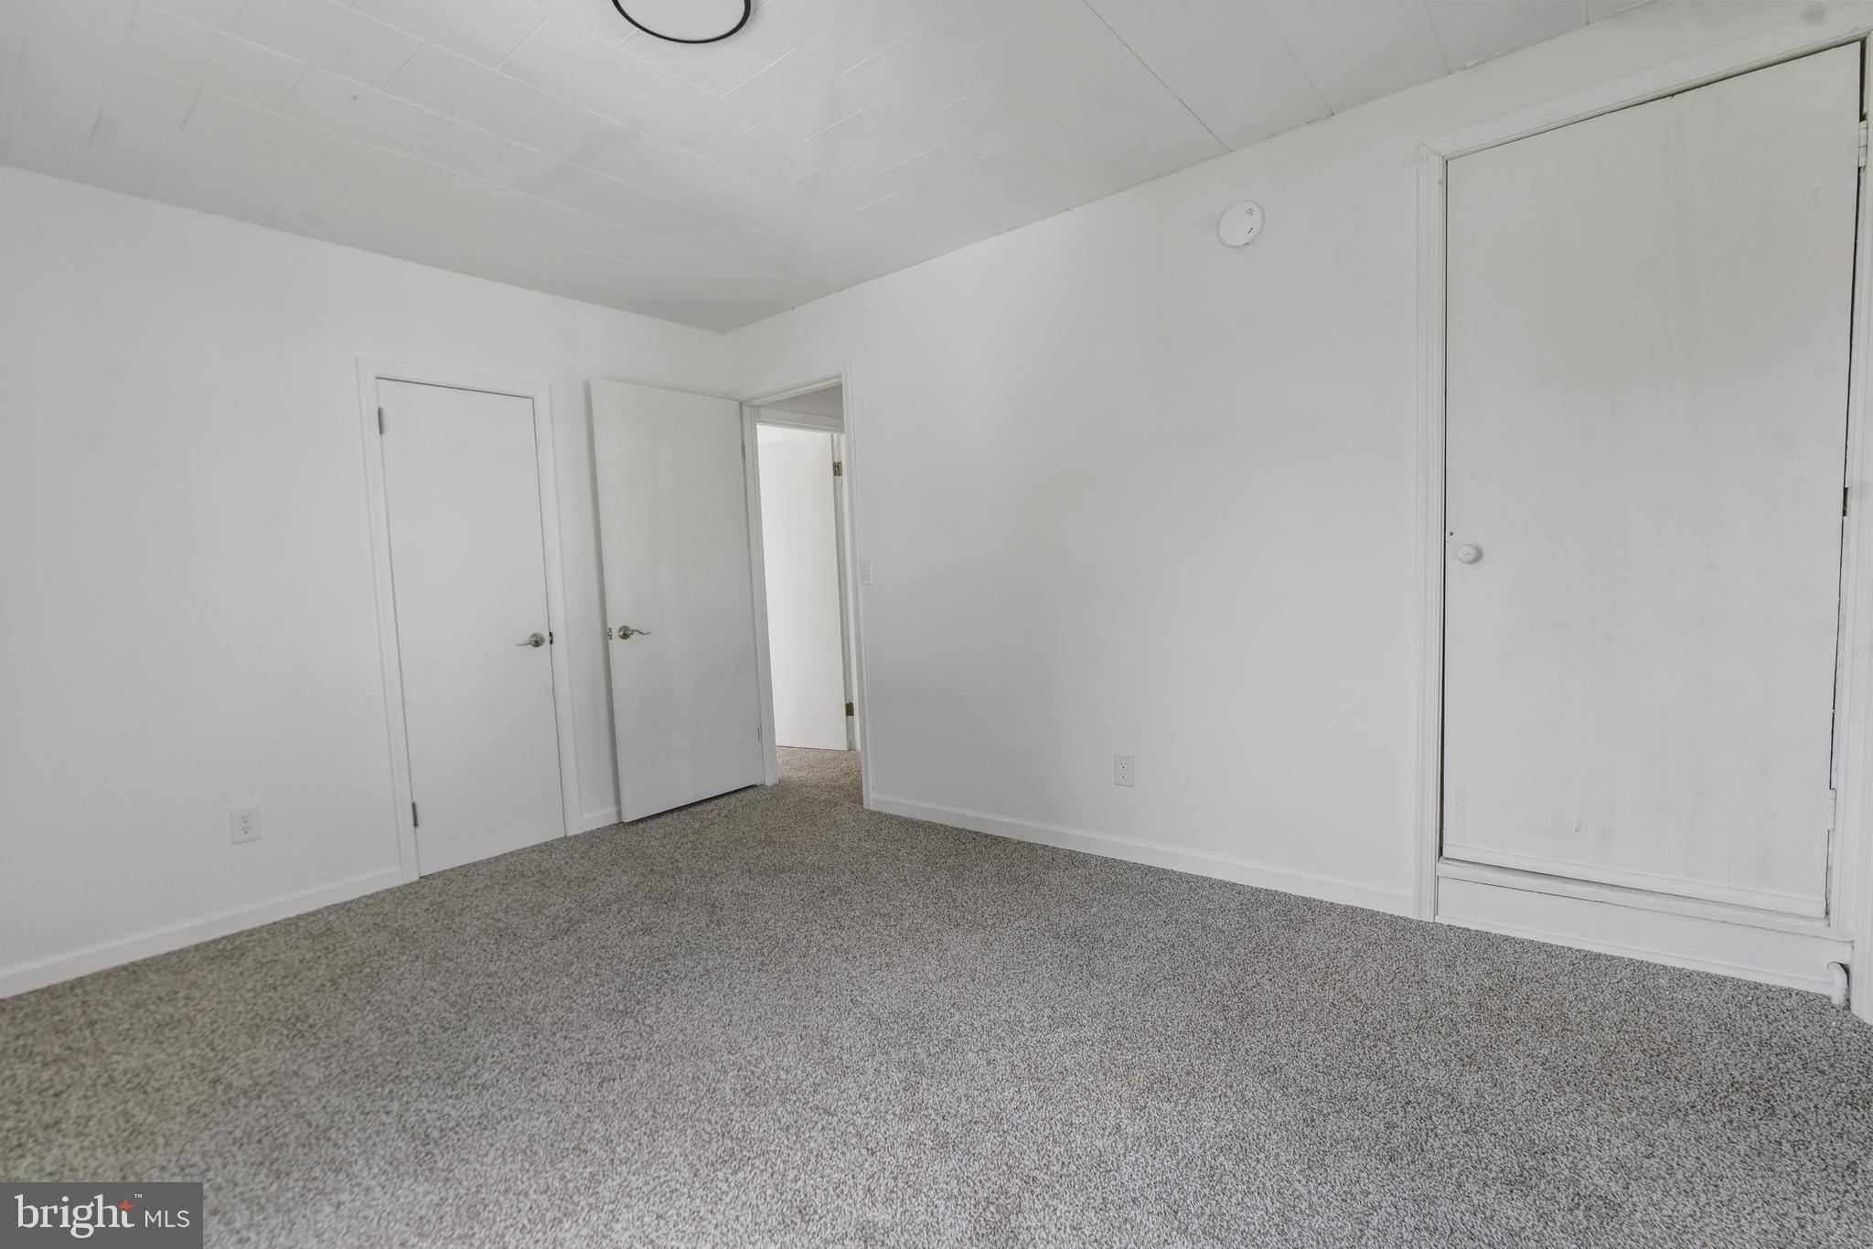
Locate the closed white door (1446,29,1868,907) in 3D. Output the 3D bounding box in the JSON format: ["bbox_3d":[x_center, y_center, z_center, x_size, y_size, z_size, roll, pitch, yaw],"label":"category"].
[{"bbox_3d":[1.850,-0.311,2.249,0.813,2.068,0.040,1,5,39],"label":"closed white door"}]

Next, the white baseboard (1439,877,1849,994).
[{"bbox_3d":[1.892,0.857,2.304,0.872,0.147,0.020,1,5,39],"label":"white baseboard"}]

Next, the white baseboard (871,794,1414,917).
[{"bbox_3d":[0.582,0.876,3.354,2.358,0.075,0.018,1,5,39],"label":"white baseboard"}]

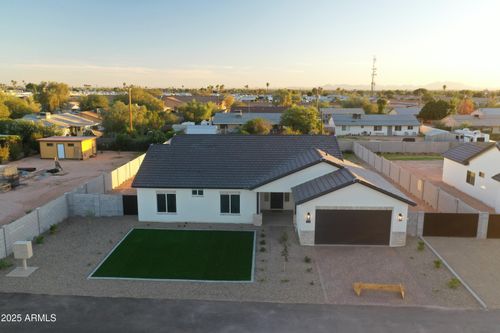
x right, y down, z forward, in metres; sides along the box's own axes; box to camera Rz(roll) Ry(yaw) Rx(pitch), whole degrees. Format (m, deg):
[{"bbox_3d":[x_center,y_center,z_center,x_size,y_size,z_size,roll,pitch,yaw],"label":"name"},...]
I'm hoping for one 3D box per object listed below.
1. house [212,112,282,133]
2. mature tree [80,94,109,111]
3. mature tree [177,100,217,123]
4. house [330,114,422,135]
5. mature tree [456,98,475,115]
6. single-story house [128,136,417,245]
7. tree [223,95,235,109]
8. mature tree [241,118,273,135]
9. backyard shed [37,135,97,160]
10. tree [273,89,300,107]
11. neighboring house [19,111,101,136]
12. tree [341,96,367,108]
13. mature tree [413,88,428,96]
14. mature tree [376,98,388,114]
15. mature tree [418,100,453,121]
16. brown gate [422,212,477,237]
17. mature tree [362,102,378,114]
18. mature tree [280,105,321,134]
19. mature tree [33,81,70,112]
[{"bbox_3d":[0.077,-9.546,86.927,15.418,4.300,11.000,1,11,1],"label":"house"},{"bbox_3d":[-45.395,-16.811,114.284,8.170,8.280,8.170,0,11,2],"label":"mature tree"},{"bbox_3d":[-14.134,-14.257,104.255,10.460,6.534,9.937,1,11,2],"label":"mature tree"},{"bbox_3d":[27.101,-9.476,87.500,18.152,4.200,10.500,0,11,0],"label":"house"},{"bbox_3d":[68.332,-17.992,123.821,5.575,6.919,5.296,1,11,2],"label":"mature tree"},{"bbox_3d":[1.063,0.524,33.941,19.300,5.700,19.000,0,11,2],"label":"single-story house"},{"bbox_3d":[-8.181,-23.206,148.632,4.570,7.390,4.570,0,11,2],"label":"tree"},{"bbox_3d":[1.335,-7.289,76.061,6.066,4.188,5.763,1,11,2],"label":"mature tree"},{"bbox_3d":[-27.135,-2.919,58.367,6.700,2.900,5.000,1,11,5],"label":"backyard shed"},{"bbox_3d":[14.753,-26.482,157.867,11.372,9.558,10.803,1,11,2],"label":"tree"},{"bbox_3d":[-43.026,-9.809,89.087,16.430,4.400,12.000,0,11,2],"label":"neighboring house"},{"bbox_3d":[36.876,-21.099,138.528,8.910,6.878,8.464,1,11,2],"label":"tree"},{"bbox_3d":[129.493,-53.859,295.049,11.766,10.040,11.177,1,11,2],"label":"mature tree"},{"bbox_3d":[39.267,-16.603,115.901,3.560,7.240,3.560,0,11,2],"label":"mature tree"},{"bbox_3d":[50.167,-14.560,106.169,8.467,7.001,8.044,1,11,2],"label":"mature tree"},{"bbox_3d":[13.764,4.025,26.532,3.680,1.720,0.100,1,11,2],"label":"brown gate"},{"bbox_3d":[37.633,-17.114,121.968,5.000,5.870,5.000,0,11,2],"label":"mature tree"},{"bbox_3d":[10.062,-8.953,78.506,7.910,6.860,7.910,0,11,2],"label":"mature tree"},{"bbox_3d":[-59.754,-19.675,118.218,11.140,12.360,11.140,0,11,2],"label":"mature tree"}]

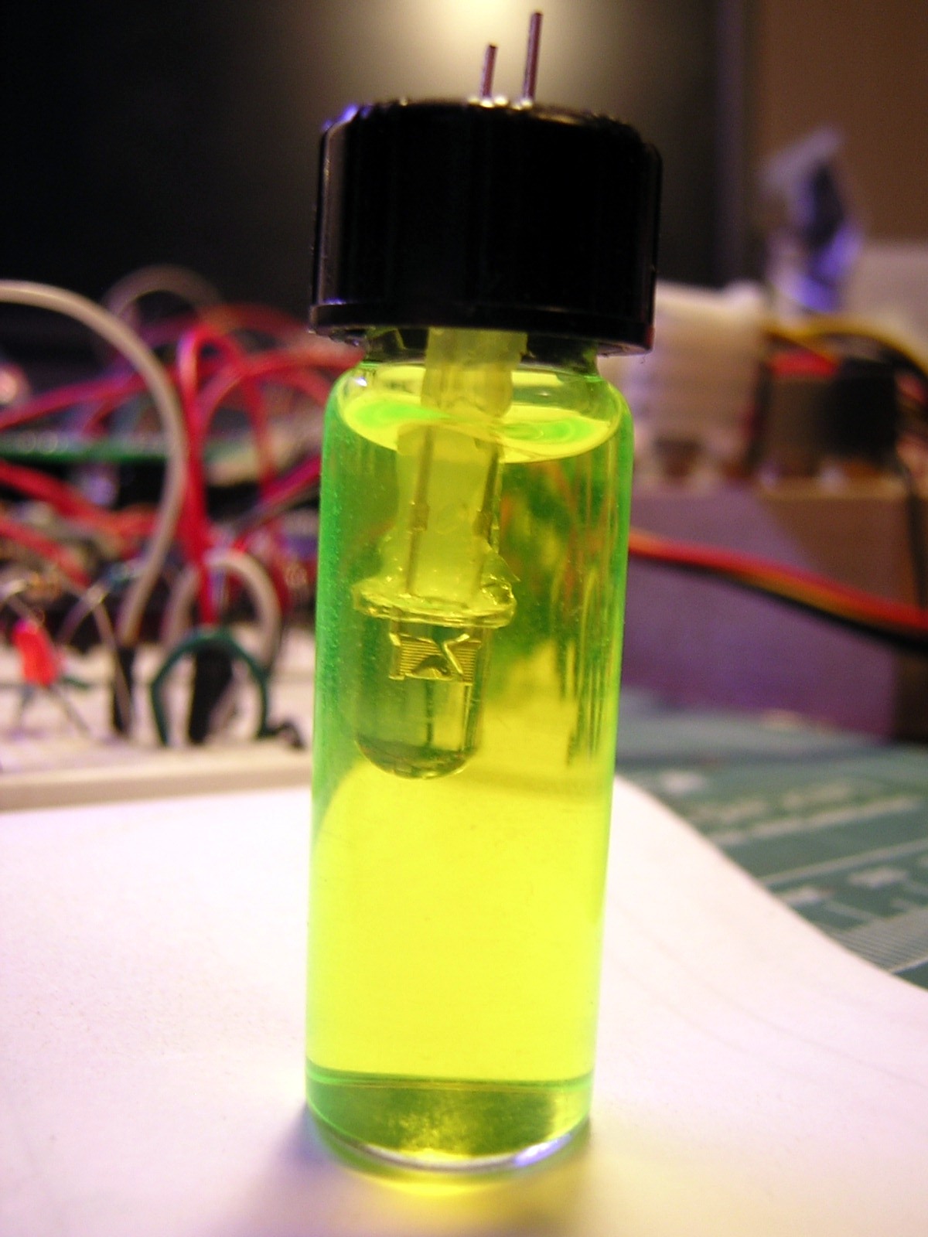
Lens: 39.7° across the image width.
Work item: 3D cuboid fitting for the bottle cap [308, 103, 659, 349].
[{"bbox_3d":[0.001,-0.018,0.060,0.016,0.009,0.016,3,9,0],"label":"bottle cap"}]

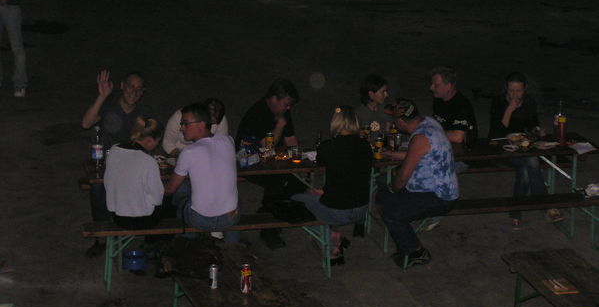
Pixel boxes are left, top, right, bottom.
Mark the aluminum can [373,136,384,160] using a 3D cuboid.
[{"bbox_3d":[0.661,-0.040,13.064,0.067,0.168,0.067,-3,19,-12],"label":"aluminum can"}]

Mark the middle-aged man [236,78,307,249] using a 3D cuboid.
[{"bbox_3d":[-0.253,0.043,13.272,0.545,1.333,0.788,-9,19,-31],"label":"middle-aged man"}]

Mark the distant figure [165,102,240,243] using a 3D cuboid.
[{"bbox_3d":[-0.775,0.276,12.316,0.566,1.404,0.747,-7,18,-25],"label":"distant figure"}]

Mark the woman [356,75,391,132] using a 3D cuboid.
[{"bbox_3d":[0.668,0.007,13.454,0.485,1.323,0.707,-9,19,-30],"label":"woman"}]

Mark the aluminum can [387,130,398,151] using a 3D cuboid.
[{"bbox_3d":[0.789,-0.106,13.256,0.067,0.172,0.067,-3,19,-12],"label":"aluminum can"}]

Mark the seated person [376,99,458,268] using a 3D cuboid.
[{"bbox_3d":[0.965,0.220,12.880,0.710,1.320,0.530,11,21,27],"label":"seated person"}]

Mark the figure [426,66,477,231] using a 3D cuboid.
[{"bbox_3d":[1.323,-0.072,13.708,0.500,1.360,0.690,14,23,35],"label":"figure"}]

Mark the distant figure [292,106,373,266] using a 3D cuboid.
[{"bbox_3d":[0.291,0.279,12.441,0.556,1.353,0.646,-7,18,-25],"label":"distant figure"}]

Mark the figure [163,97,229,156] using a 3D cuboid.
[{"bbox_3d":[-0.845,0.131,13.159,0.545,1.212,0.808,-2,16,-10],"label":"figure"}]

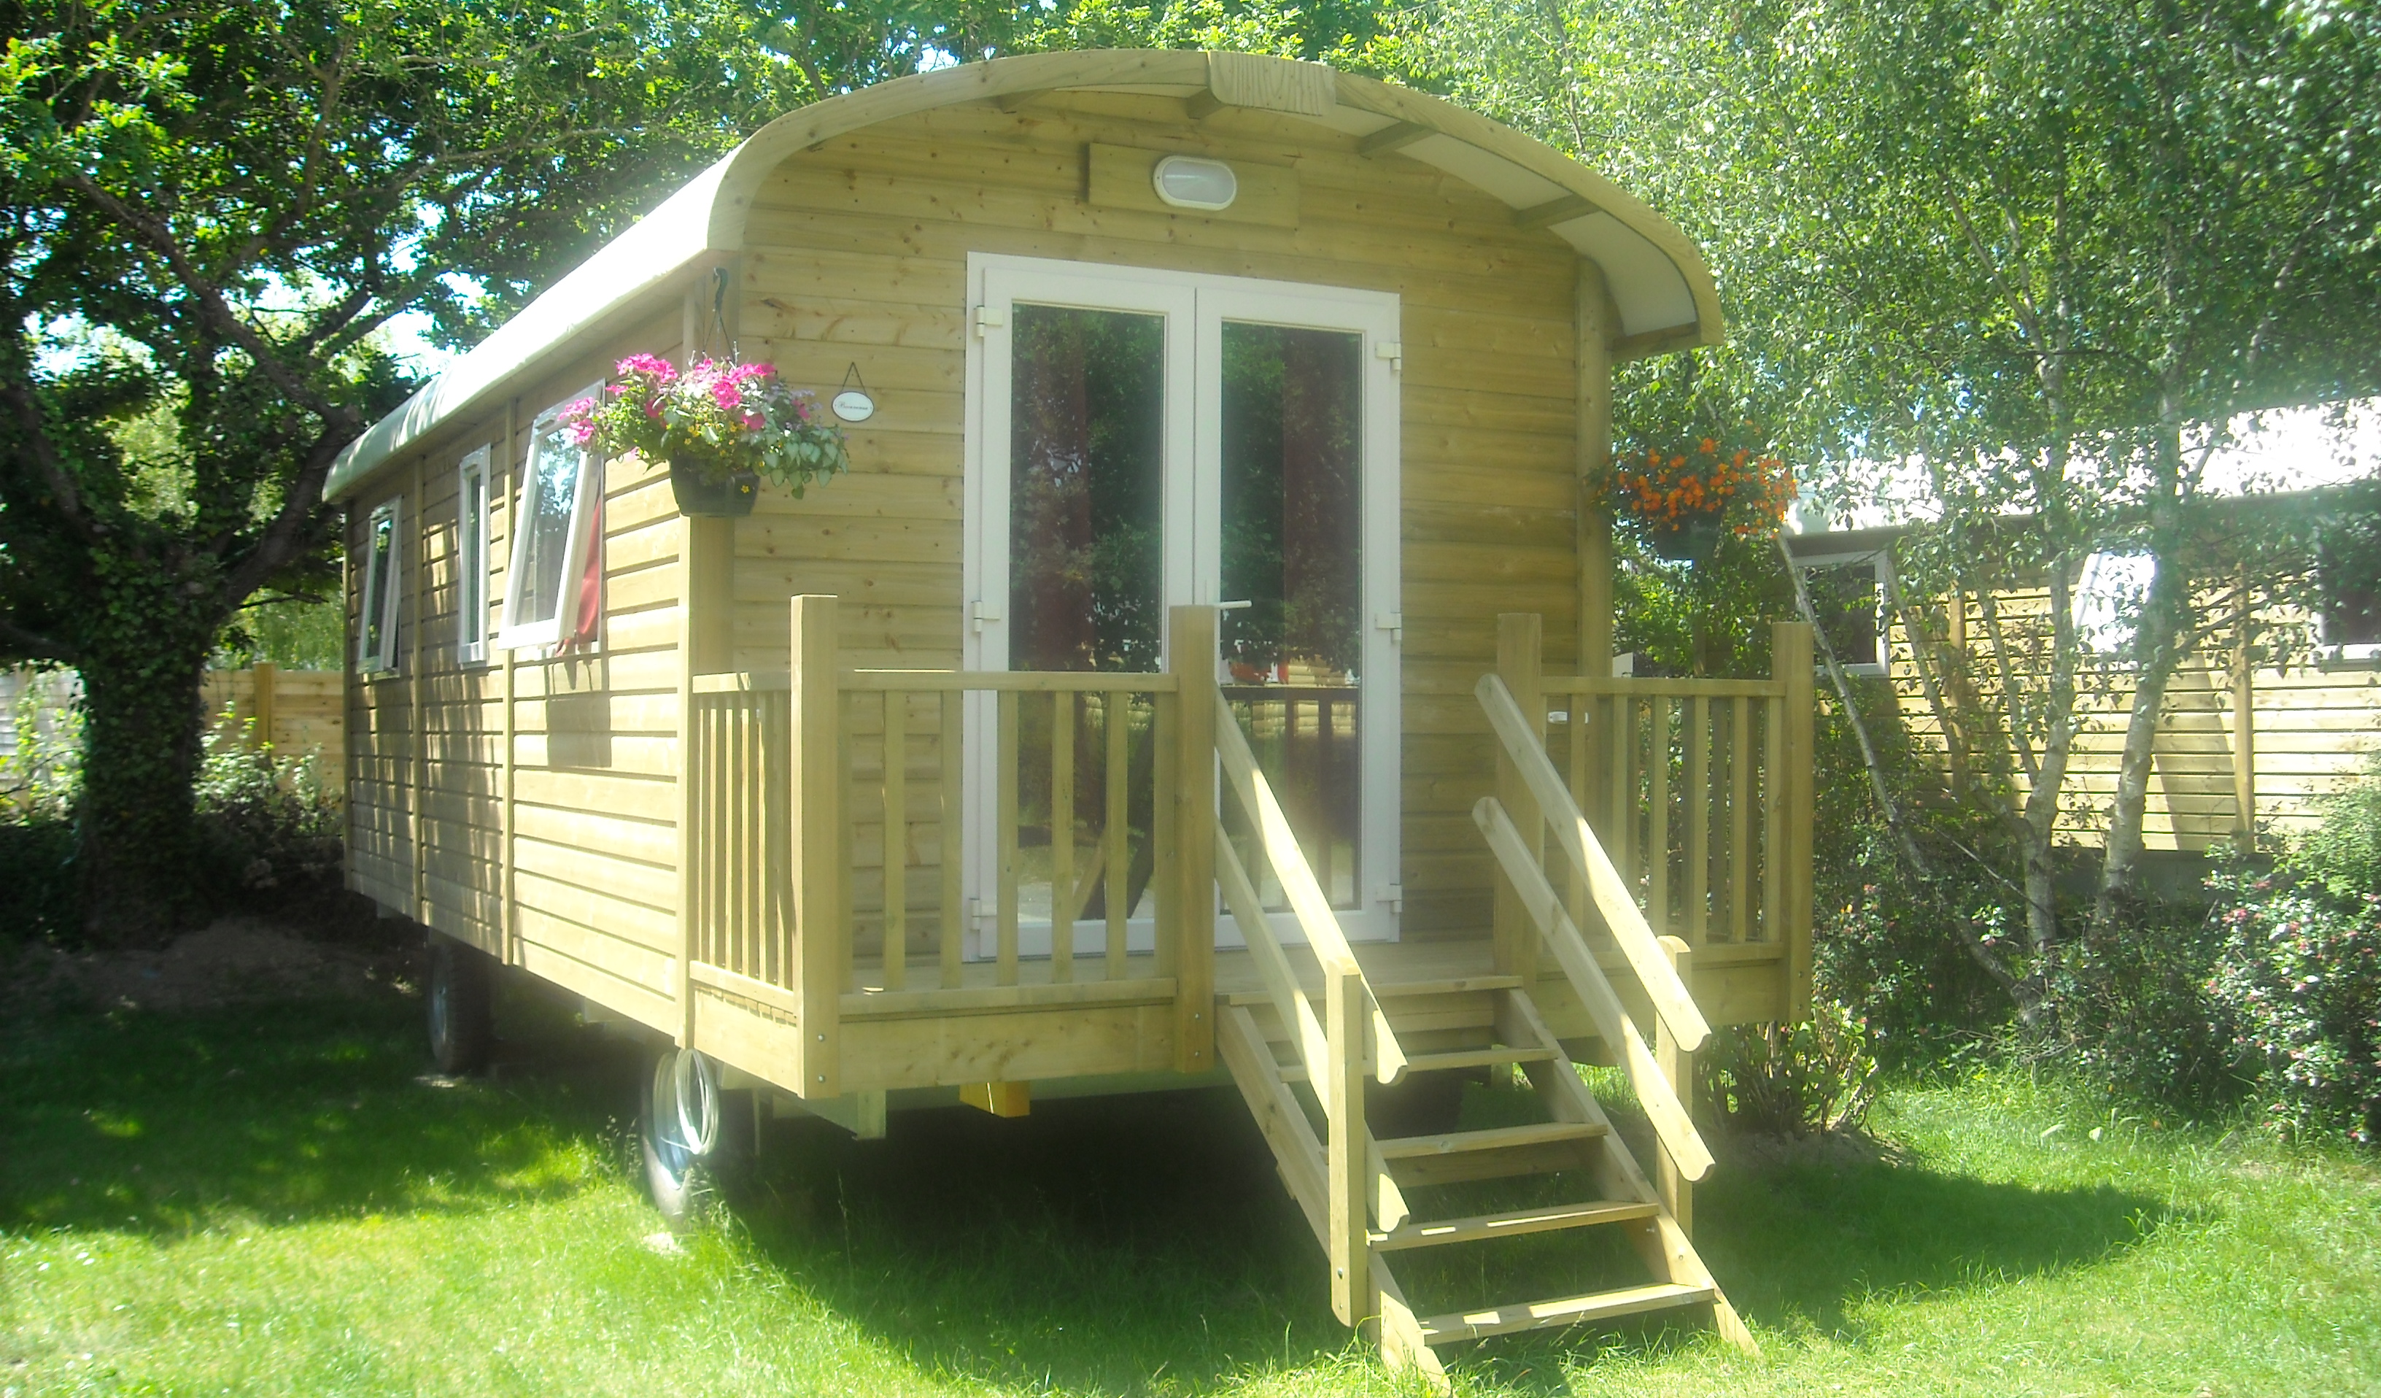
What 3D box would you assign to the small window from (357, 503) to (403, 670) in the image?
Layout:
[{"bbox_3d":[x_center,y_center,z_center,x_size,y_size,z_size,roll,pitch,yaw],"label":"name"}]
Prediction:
[{"bbox_3d":[-4.026,-0.531,11.967,0.134,0.868,1.030,0,-1,-26],"label":"small window"}]

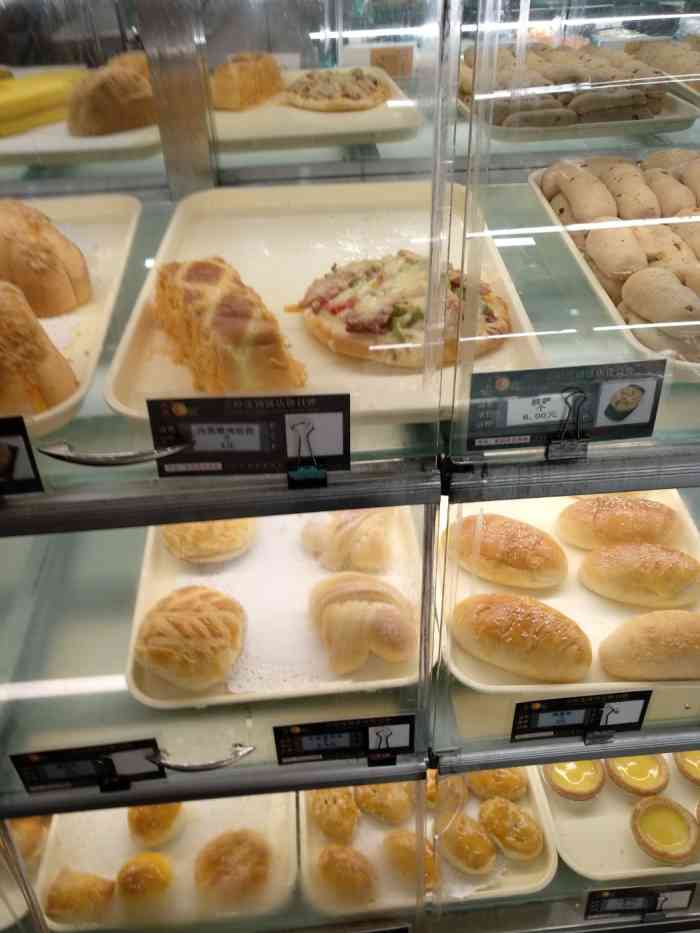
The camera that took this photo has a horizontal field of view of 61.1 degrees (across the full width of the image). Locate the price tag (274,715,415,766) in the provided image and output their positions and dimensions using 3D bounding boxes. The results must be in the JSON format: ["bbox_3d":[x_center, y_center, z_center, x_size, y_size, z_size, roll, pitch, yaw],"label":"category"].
[{"bbox_3d":[-0.003,0.238,0.514,0.120,0.052,0.010,-4,28,-2],"label":"price tag"}]

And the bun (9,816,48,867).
[{"bbox_3d":[-0.405,0.454,0.731,0.063,0.043,0.063,-3,46,-2],"label":"bun"}]

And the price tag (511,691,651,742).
[{"bbox_3d":[0.203,0.221,0.522,0.120,0.052,0.010,-4,28,-2],"label":"price tag"}]

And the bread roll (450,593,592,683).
[{"bbox_3d":[0.173,0.170,0.598,0.142,0.054,0.077,19,49,18],"label":"bread roll"}]

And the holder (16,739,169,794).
[{"bbox_3d":[-0.225,0.261,0.513,0.120,0.052,0.010,-4,28,-2],"label":"holder"}]

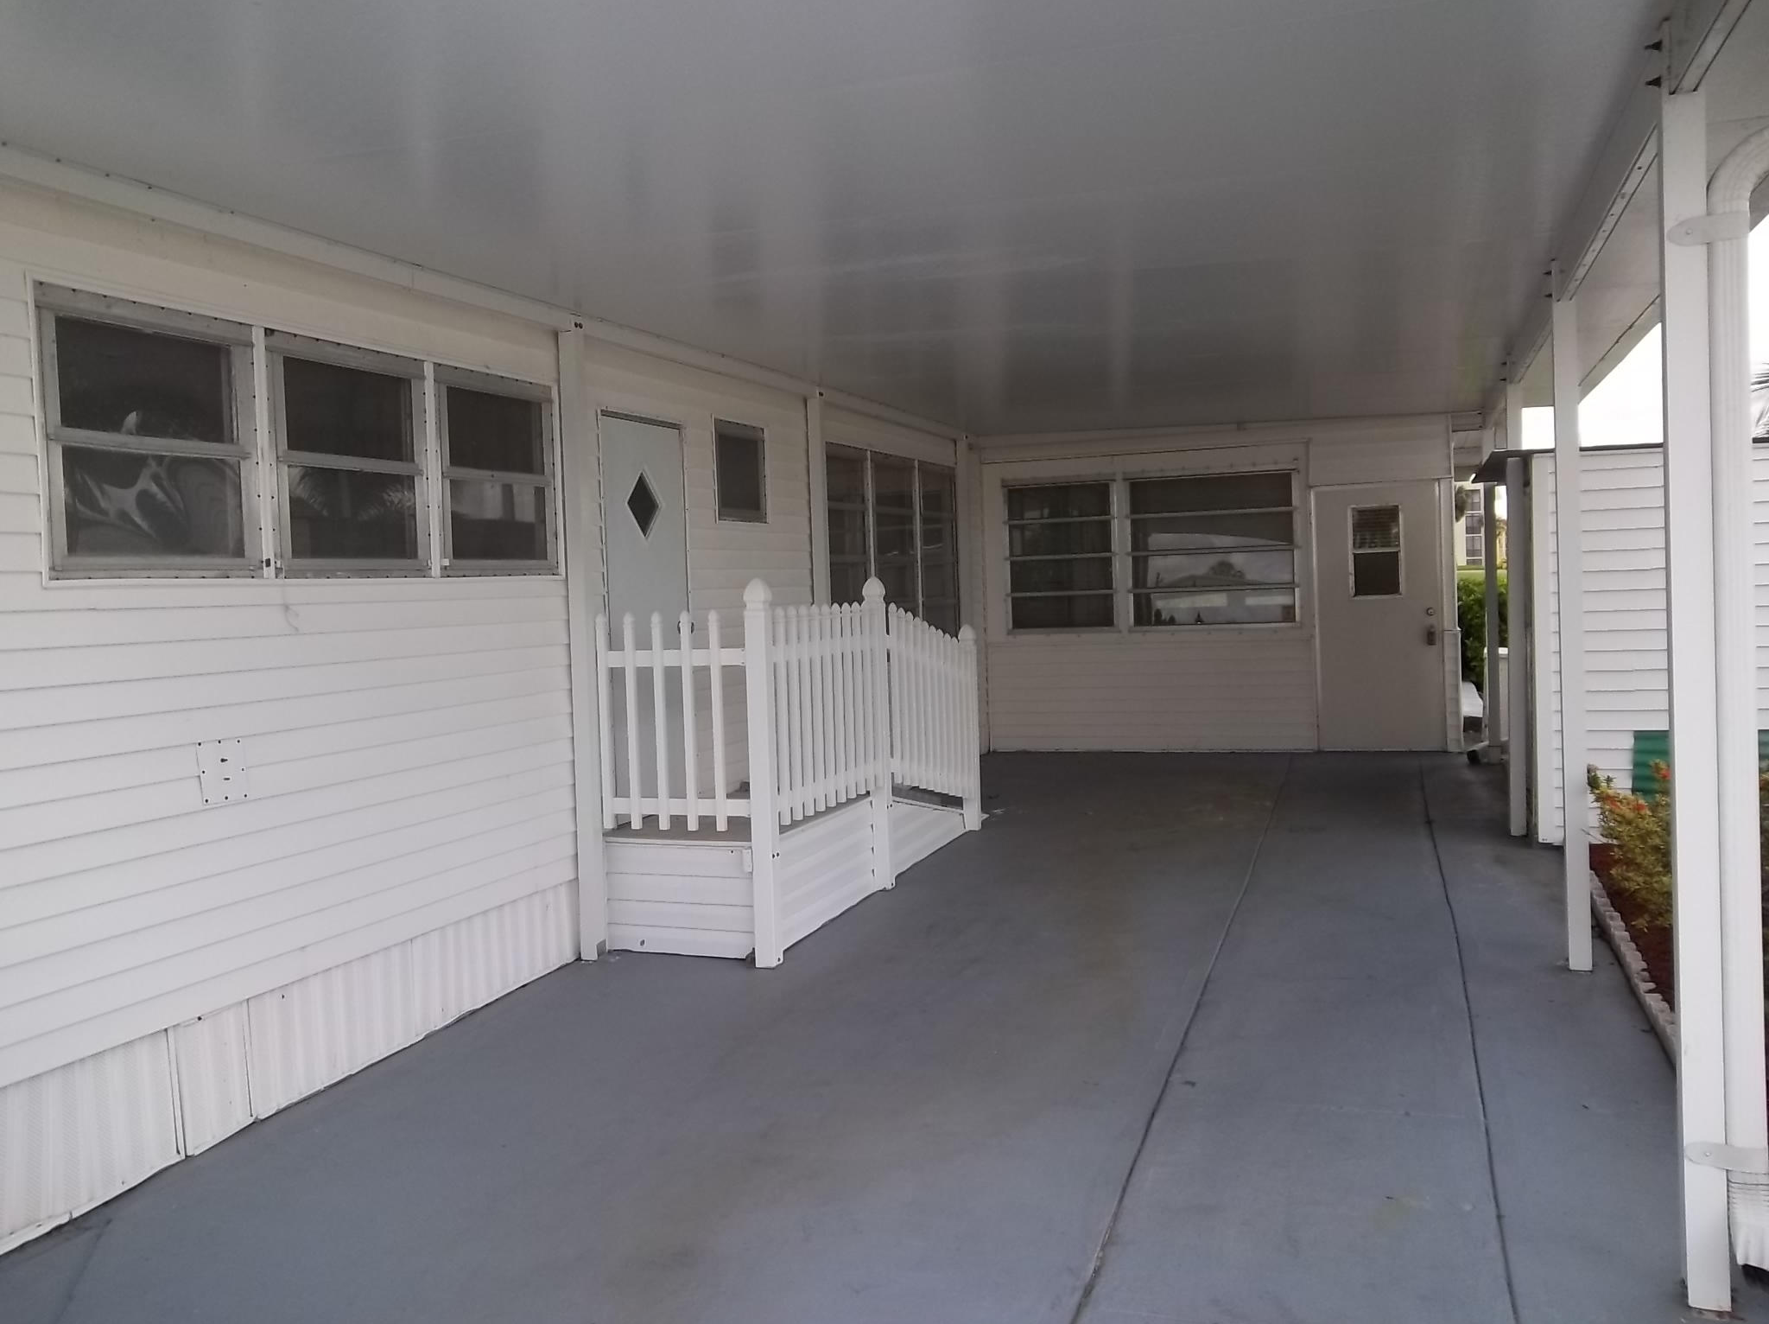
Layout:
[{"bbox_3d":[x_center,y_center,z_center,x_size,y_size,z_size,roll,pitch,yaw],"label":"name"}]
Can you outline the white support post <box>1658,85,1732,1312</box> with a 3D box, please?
[{"bbox_3d":[1.605,0.092,2.835,0.076,2.402,0.076,-1,3,20],"label":"white support post"}]

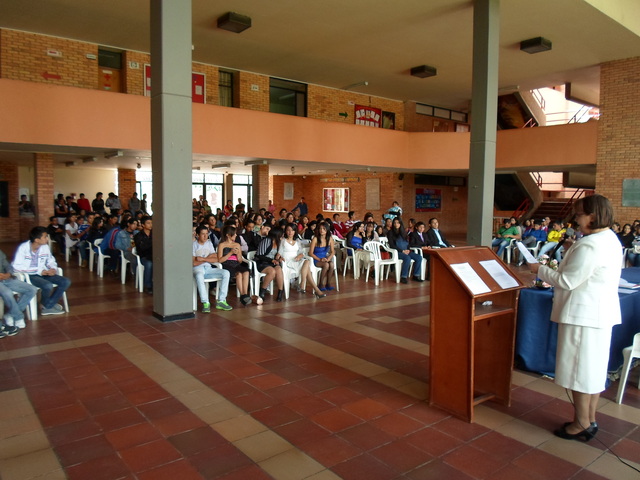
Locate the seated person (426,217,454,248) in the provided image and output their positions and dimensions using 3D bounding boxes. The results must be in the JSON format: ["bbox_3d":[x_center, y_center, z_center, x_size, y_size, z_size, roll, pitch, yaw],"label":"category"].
[{"bbox_3d":[2.828,0.180,10.674,0.550,1.330,0.750,-1,4,-30],"label":"seated person"}]

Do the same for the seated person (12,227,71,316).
[{"bbox_3d":[-3.781,0.413,6.346,0.680,1.210,0.530,3,4,33],"label":"seated person"}]

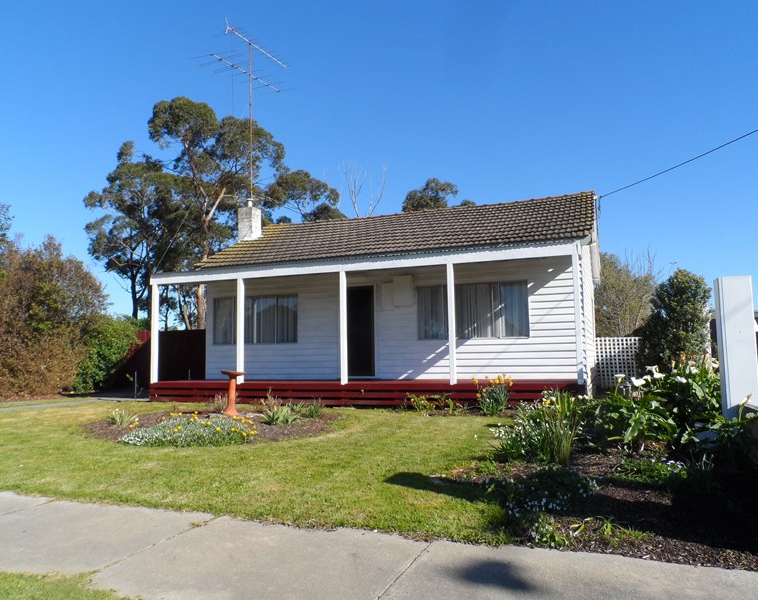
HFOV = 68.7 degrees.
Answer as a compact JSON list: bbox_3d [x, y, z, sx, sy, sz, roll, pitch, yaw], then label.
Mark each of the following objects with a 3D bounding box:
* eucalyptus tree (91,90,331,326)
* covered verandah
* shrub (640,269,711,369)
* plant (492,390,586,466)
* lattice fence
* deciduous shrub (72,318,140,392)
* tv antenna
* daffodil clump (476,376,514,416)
[{"bbox_3d":[-9.361,-3.574,31.000,12.000,15.600,10.000,-3,-6,22],"label":"eucalyptus tree"},{"bbox_3d":[-0.610,0.640,11.795,9.450,3.030,1.900,-3,-6,22],"label":"covered verandah"},{"bbox_3d":[6.865,0.724,12.800,1.550,2.830,1.550,-3,-6,22],"label":"shrub"},{"bbox_3d":[1.725,1.376,6.000,0.980,0.750,0.800,-3,-6,22],"label":"plant"},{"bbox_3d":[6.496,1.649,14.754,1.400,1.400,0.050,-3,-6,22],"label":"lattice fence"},{"bbox_3d":[-7.840,1.554,15.900,1.700,2.150,1.650,-3,-6,22],"label":"deciduous shrub"},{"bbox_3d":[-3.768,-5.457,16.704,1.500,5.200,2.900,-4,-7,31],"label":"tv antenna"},{"bbox_3d":[1.957,1.580,9.400,0.620,0.630,0.550,-3,-6,22],"label":"daffodil clump"}]

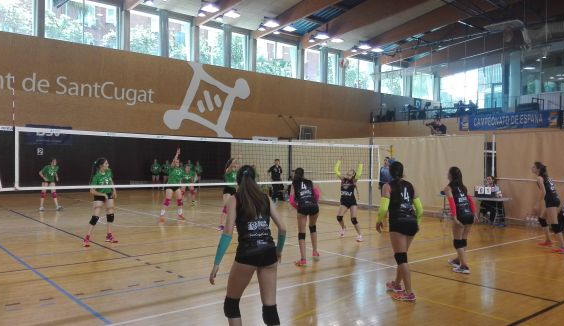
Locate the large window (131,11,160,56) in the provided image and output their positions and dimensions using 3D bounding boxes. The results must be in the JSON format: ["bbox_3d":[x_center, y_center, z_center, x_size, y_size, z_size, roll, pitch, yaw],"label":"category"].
[{"bbox_3d":[-7.256,-6.875,22.081,1.560,2.130,0.150,1,0,-37],"label":"large window"}]

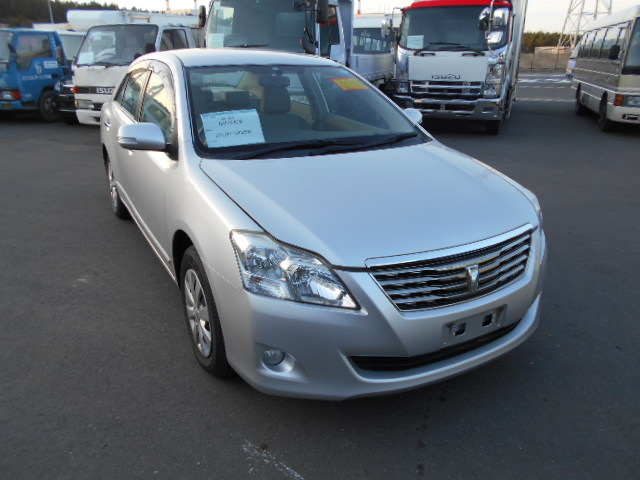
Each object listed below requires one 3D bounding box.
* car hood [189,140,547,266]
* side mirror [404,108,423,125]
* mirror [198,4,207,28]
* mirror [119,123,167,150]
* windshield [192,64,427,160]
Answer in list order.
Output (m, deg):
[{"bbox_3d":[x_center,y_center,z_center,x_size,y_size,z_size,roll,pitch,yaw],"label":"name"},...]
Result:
[{"bbox_3d":[0.291,-0.222,2.197,1.480,0.300,1.030,-11,23,-27],"label":"car hood"},{"bbox_3d":[0.600,-0.832,3.297,0.240,0.160,0.150,-11,23,-27],"label":"side mirror"},{"bbox_3d":[-2.069,-3.936,8.464,0.190,0.420,0.110,8,22,21],"label":"mirror"},{"bbox_3d":[-0.928,-0.541,2.495,0.240,0.160,0.150,-11,23,-27],"label":"mirror"},{"bbox_3d":[-0.081,-0.757,2.712,1.420,0.450,0.930,-11,23,-27],"label":"windshield"}]

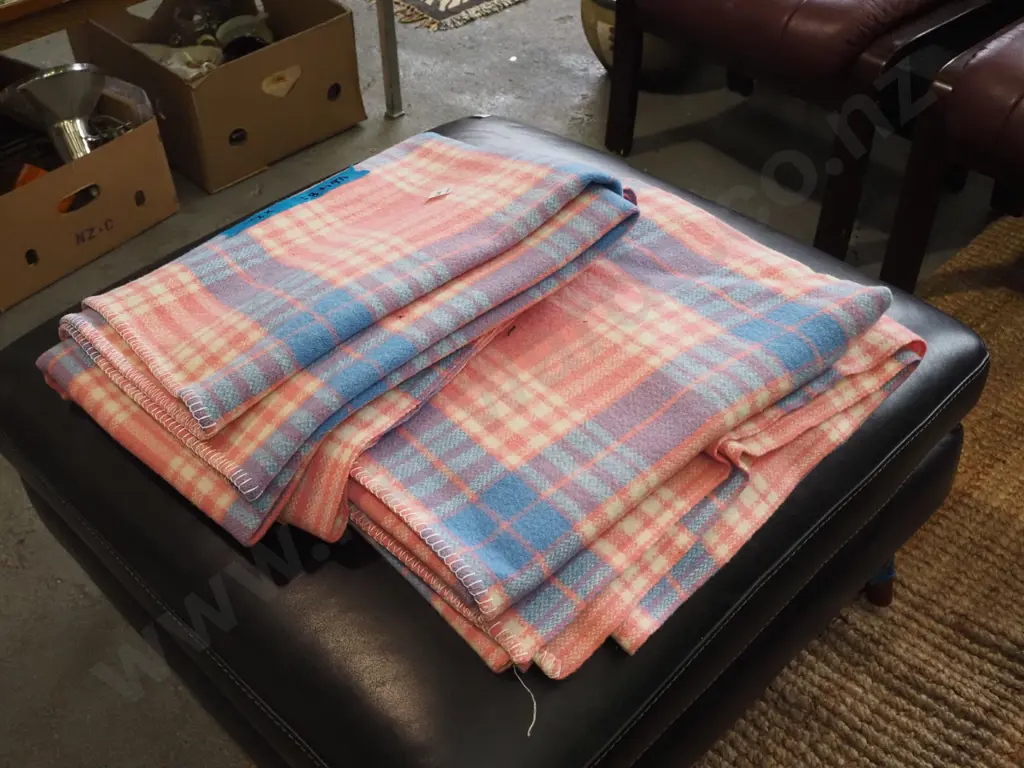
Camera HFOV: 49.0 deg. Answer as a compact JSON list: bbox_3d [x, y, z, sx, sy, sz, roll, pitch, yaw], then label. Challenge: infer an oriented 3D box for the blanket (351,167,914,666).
[{"bbox_3d":[0.096,0.002,1.069,0.380,0.060,0.539,31,52,33],"label":"blanket"}]

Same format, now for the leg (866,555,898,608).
[{"bbox_3d":[0.486,0.244,1.480,0.042,0.120,0.042,-14,41,0],"label":"leg"}]

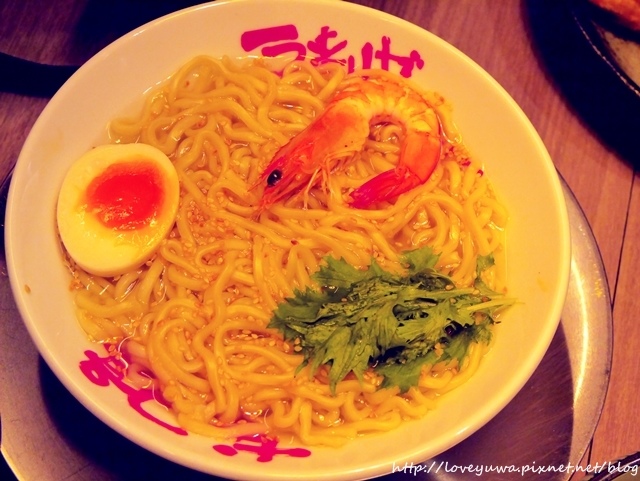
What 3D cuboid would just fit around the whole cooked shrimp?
[{"bbox_3d":[0.012,-0.030,0.458,0.053,0.021,0.087,39,66,17],"label":"whole cooked shrimp"}]

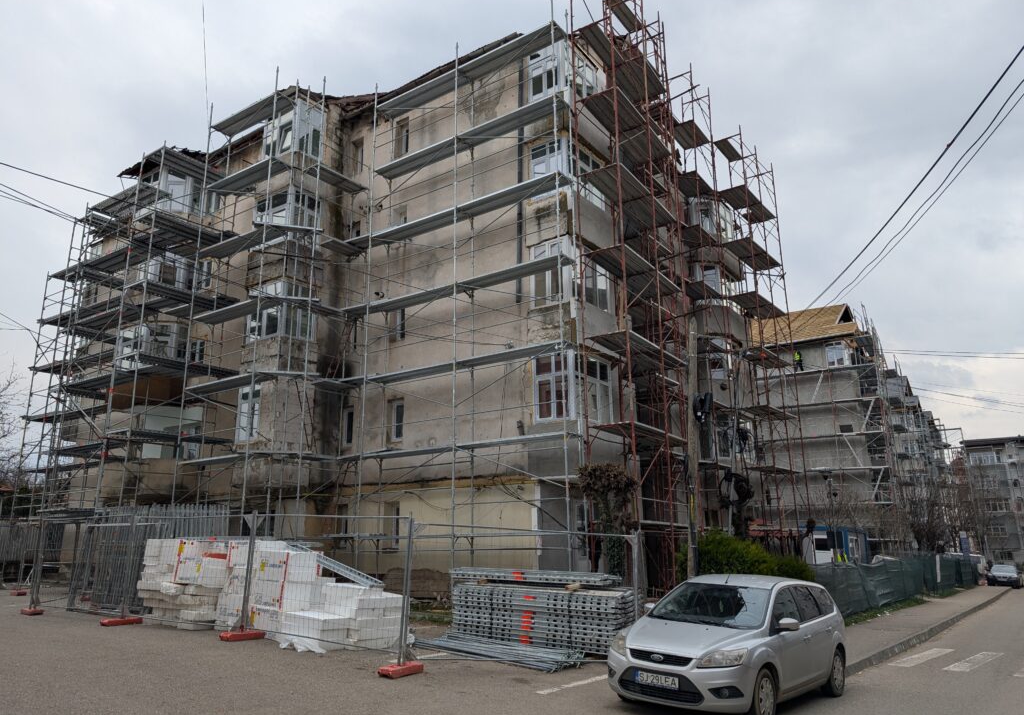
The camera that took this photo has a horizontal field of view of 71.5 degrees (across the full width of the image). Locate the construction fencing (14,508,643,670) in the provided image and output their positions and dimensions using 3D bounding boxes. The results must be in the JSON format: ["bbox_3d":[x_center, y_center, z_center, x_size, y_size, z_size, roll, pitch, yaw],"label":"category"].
[{"bbox_3d":[-4.362,4.138,13.086,13.100,2.150,2.500,-9,-17,30],"label":"construction fencing"}]

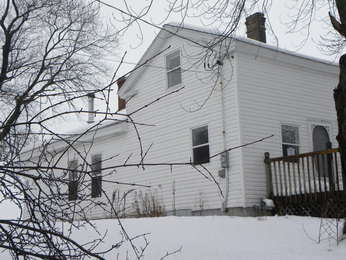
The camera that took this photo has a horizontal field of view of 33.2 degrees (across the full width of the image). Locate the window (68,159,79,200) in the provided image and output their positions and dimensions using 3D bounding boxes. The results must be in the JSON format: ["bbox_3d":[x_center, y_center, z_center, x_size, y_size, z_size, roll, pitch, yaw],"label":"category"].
[{"bbox_3d":[-3.685,1.875,21.433,0.110,1.500,0.670,6,-14,-38],"label":"window"}]

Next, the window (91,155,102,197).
[{"bbox_3d":[-2.645,1.601,20.142,0.110,1.500,0.670,6,-14,-38],"label":"window"}]

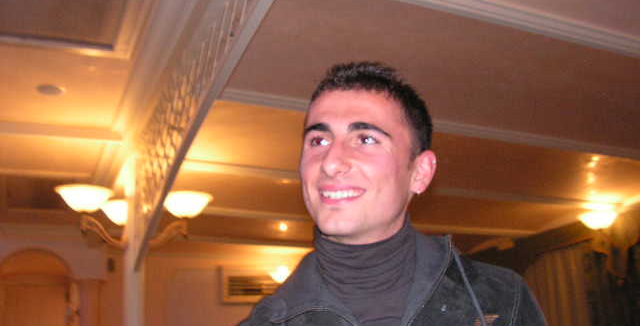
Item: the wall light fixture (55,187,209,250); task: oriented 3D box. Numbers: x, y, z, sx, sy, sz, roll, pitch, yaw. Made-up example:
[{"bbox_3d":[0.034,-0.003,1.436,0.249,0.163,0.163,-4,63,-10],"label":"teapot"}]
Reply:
[{"bbox_3d":[-1.051,0.349,3.693,0.845,0.305,0.571,6,-21,-24],"label":"wall light fixture"}]

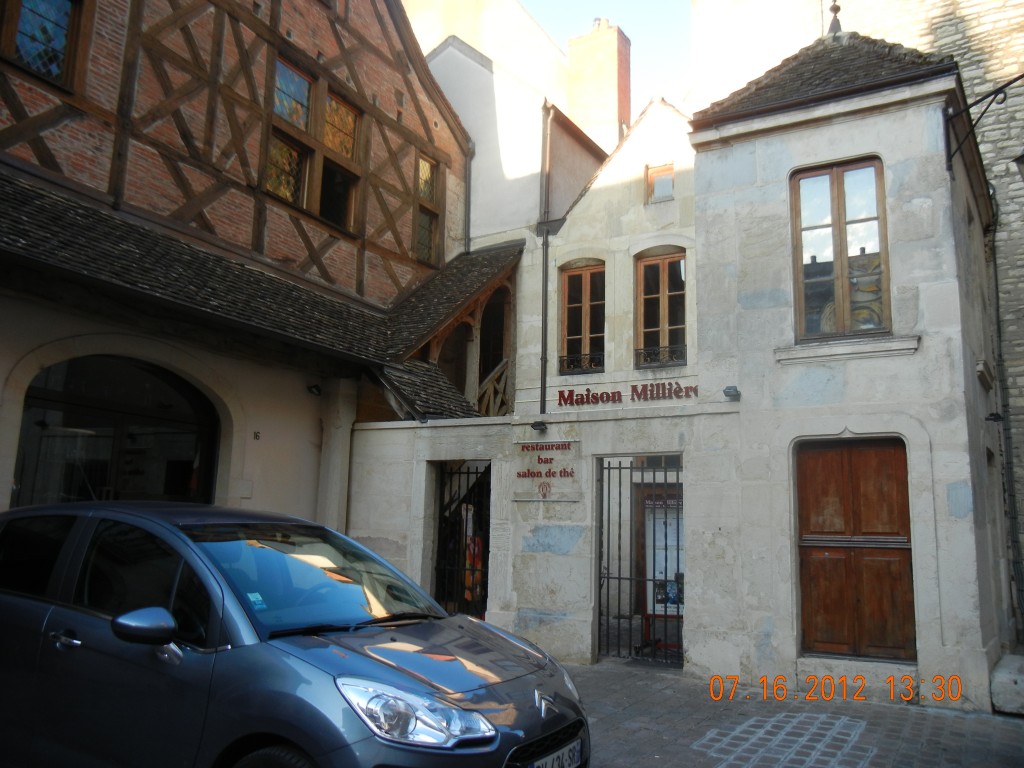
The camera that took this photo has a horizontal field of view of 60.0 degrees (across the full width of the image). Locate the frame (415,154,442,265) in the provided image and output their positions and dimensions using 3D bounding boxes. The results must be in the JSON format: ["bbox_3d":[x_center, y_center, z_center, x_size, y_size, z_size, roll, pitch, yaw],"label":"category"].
[{"bbox_3d":[-1.400,-2.849,14.627,0.140,1.693,0.770,-4,-11,29],"label":"frame"}]

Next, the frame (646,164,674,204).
[{"bbox_3d":[1.809,-2.430,10.781,0.367,0.497,0.120,-4,-11,29],"label":"frame"}]

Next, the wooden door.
[{"bbox_3d":[3.420,1.648,8.869,1.061,2.125,0.100,-4,-11,29],"label":"wooden door"}]

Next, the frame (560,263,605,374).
[{"bbox_3d":[0.896,-0.785,11.037,0.594,1.344,0.140,-4,-11,29],"label":"frame"}]

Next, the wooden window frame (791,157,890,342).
[{"bbox_3d":[3.417,-1.384,9.252,0.938,1.911,0.140,-4,-11,29],"label":"wooden window frame"}]

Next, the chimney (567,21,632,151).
[{"bbox_3d":[1.467,-4.825,14.913,0.899,2.264,0.557,-4,-11,29],"label":"chimney"}]

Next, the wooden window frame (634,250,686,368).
[{"bbox_3d":[1.784,-0.856,10.554,0.623,1.369,0.140,-4,-11,29],"label":"wooden window frame"}]

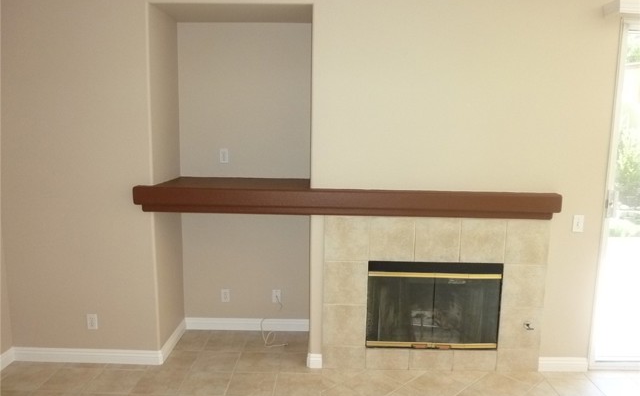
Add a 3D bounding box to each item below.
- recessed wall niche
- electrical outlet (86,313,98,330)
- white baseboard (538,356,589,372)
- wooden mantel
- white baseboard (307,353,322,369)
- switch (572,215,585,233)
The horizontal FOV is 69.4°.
[{"bbox_3d":[-0.589,-0.075,3.450,1.073,2.468,0.599,1,8,1],"label":"recessed wall niche"},{"bbox_3d":[-1.618,0.885,3.288,0.072,0.116,0.012,1,8,1],"label":"electrical outlet"},{"bbox_3d":[1.735,1.191,3.281,0.345,0.104,0.018,1,8,1],"label":"white baseboard"},{"bbox_3d":[0.184,-0.004,3.359,2.836,0.169,0.671,1,8,1],"label":"wooden mantel"},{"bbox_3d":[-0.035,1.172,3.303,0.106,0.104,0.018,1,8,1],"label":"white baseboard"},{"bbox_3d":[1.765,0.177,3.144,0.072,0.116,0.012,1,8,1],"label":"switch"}]

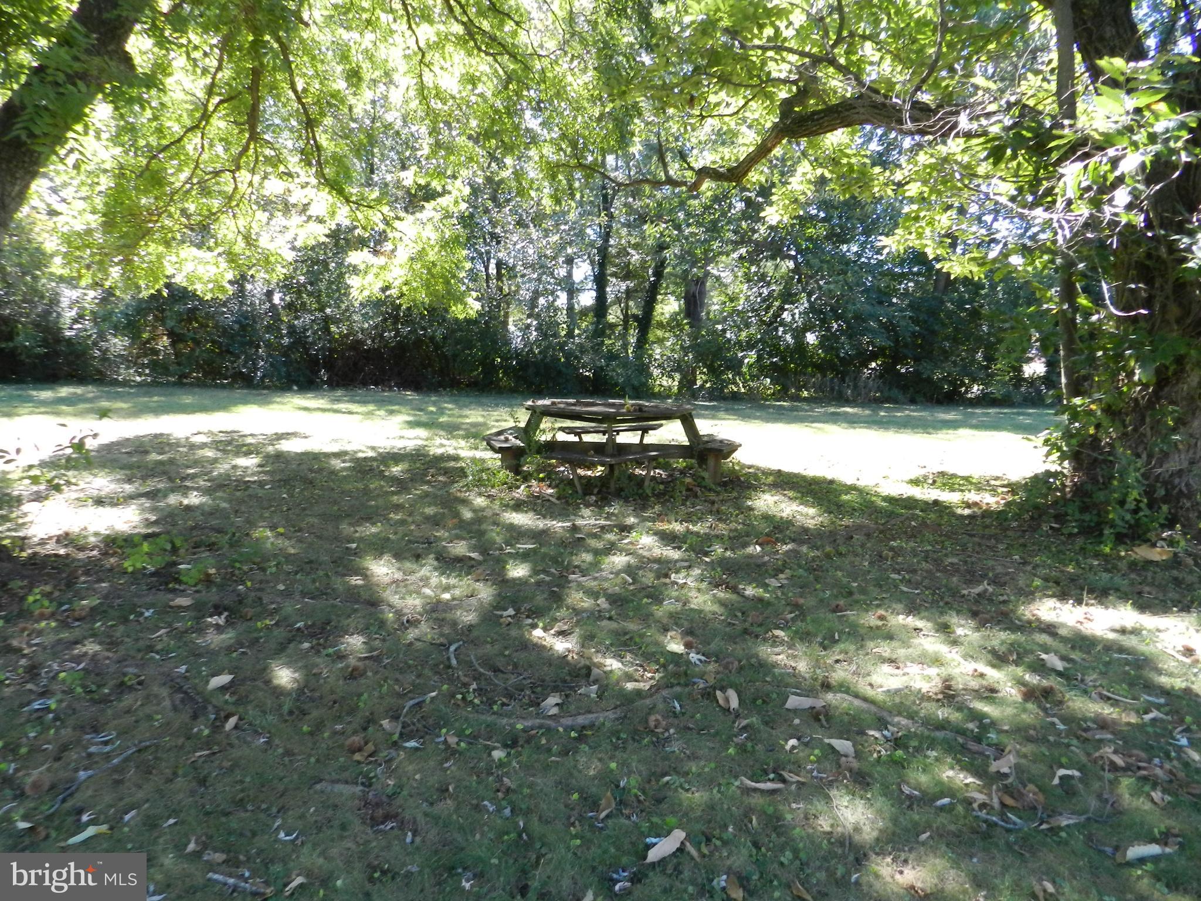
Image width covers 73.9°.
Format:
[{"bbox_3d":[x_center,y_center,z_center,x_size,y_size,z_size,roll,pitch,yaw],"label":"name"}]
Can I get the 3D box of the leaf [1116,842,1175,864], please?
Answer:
[{"bbox_3d":[1.477,1.091,2.162,0.155,0.040,0.055,-1,8,-14],"label":"leaf"}]

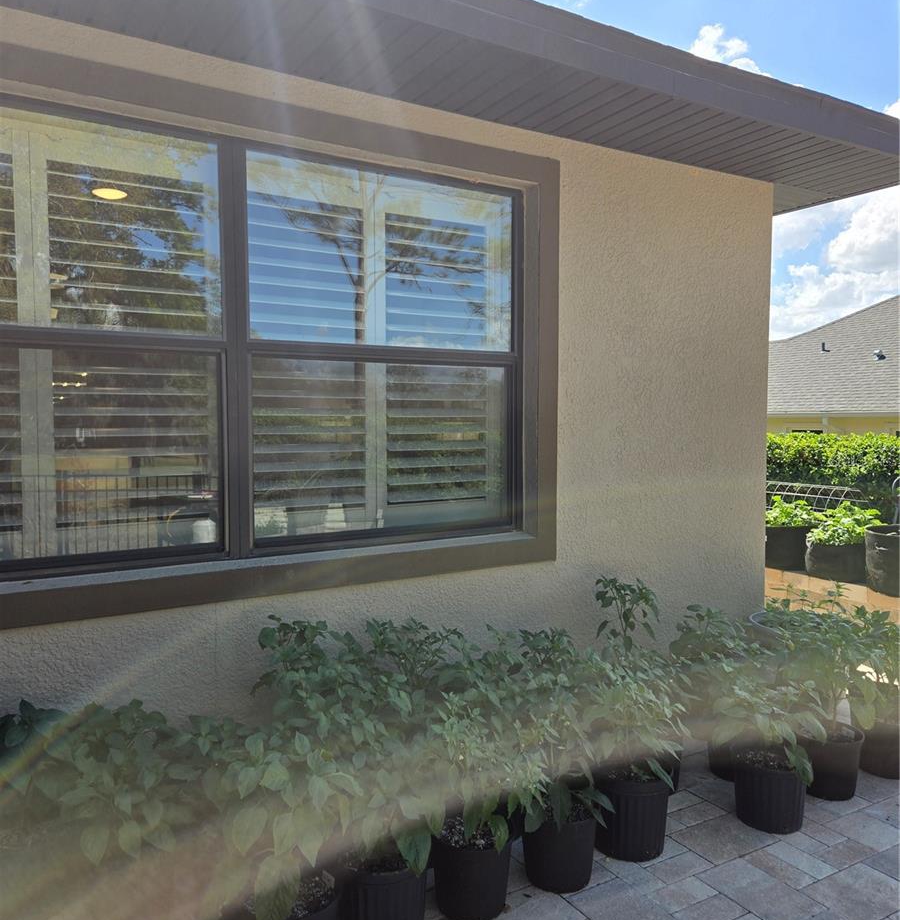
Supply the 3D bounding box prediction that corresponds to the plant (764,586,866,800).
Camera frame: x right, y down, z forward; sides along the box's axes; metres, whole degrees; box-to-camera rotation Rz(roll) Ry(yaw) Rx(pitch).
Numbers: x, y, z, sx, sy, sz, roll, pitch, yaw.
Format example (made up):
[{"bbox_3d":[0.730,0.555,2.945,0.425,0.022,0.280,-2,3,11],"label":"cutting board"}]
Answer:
[{"bbox_3d":[1.384,0.879,3.019,0.365,0.748,0.365,-2,4,-31],"label":"plant"}]

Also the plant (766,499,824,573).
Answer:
[{"bbox_3d":[2.521,0.525,5.970,0.500,0.505,0.500,-2,4,-31],"label":"plant"}]

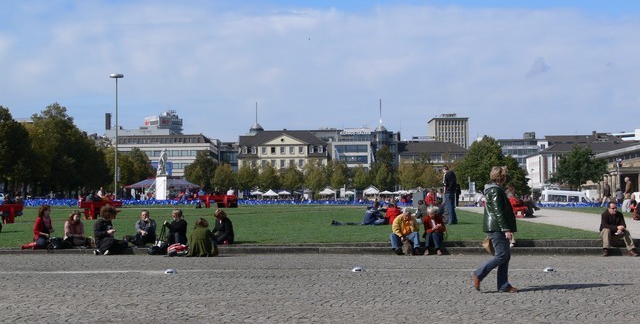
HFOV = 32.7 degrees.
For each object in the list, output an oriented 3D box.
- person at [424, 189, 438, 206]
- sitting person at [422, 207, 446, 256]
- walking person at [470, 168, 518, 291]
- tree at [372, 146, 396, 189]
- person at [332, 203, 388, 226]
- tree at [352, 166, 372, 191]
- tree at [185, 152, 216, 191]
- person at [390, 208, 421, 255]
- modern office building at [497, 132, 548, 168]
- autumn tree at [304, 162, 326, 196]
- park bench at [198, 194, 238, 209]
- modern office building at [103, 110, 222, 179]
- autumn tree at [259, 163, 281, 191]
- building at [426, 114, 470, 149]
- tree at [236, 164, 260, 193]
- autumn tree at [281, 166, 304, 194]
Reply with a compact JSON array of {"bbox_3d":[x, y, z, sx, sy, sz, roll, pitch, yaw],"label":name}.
[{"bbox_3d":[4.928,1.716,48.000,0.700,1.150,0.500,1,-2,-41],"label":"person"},{"bbox_3d":[2.330,1.400,22.200,0.520,0.990,0.750,0,-1,-3],"label":"sitting person"},{"bbox_3d":[2.336,0.907,14.600,0.680,1.680,0.520,0,-1,-6],"label":"walking person"},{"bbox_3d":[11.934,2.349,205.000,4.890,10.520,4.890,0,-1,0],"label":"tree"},{"bbox_3d":[1.188,1.540,32.000,1.550,0.740,0.550,0,-1,0],"label":"person"},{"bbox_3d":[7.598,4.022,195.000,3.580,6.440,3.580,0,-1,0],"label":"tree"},{"bbox_3d":[-21.363,2.771,195.000,5.720,8.940,5.720,0,-1,0],"label":"tree"},{"bbox_3d":[1.724,1.402,22.000,0.620,0.950,0.780,0,-1,3],"label":"person"},{"bbox_3d":[83.540,1.031,450.000,23.000,25.000,20.000,0,-1,0],"label":"modern office building"},{"bbox_3d":[-0.990,4.070,240.000,5.000,8.600,5.000,0,-1,0],"label":"autumn tree"},{"bbox_3d":[-5.845,2.281,63.000,2.250,0.820,0.700,0,-1,3],"label":"park bench"},{"bbox_3d":[-41.894,-2.275,292.000,31.000,22.500,25.000,0,-1,0],"label":"modern office building"},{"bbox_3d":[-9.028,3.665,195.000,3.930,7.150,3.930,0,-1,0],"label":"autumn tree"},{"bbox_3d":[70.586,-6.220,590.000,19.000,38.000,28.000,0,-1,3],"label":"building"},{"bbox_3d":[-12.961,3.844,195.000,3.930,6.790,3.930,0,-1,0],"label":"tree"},{"bbox_3d":[-6.051,4.620,240.000,5.200,7.400,5.200,0,-1,0],"label":"autumn tree"}]

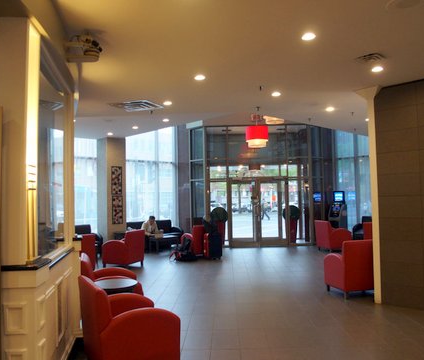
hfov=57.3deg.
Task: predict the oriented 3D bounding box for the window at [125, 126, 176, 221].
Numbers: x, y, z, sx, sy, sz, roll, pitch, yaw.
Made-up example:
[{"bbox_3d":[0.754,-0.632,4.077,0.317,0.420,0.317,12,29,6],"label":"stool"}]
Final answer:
[{"bbox_3d":[-2.034,-0.066,13.155,1.861,3.400,0.100,1,-4,-32],"label":"window"}]

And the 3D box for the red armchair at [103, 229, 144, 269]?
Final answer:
[{"bbox_3d":[-2.018,1.580,8.942,0.700,0.850,0.700,-2,-3,26],"label":"red armchair"}]

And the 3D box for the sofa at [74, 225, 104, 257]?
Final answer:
[{"bbox_3d":[-3.703,1.669,10.204,0.750,0.850,1.600,-3,-3,42],"label":"sofa"}]

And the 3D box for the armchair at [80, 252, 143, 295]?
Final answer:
[{"bbox_3d":[-1.263,1.386,4.883,0.700,0.850,0.700,0,-3,-19],"label":"armchair"}]

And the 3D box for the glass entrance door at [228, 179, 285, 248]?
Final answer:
[{"bbox_3d":[1.472,1.092,12.662,1.900,2.200,0.100,-1,-3,2],"label":"glass entrance door"}]

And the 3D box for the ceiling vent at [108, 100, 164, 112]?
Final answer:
[{"bbox_3d":[-1.256,-1.228,6.460,0.640,0.050,0.600,-2,-4,21],"label":"ceiling vent"}]

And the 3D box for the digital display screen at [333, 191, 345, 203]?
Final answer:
[{"bbox_3d":[4.274,0.567,13.100,0.390,0.400,0.100,-3,-4,33],"label":"digital display screen"}]

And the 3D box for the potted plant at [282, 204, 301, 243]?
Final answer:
[{"bbox_3d":[2.629,1.477,12.929,0.570,1.220,0.570,-1,-3,0],"label":"potted plant"}]

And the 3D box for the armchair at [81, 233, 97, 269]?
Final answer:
[{"bbox_3d":[-2.958,1.565,8.180,0.700,0.850,0.700,-3,-3,42],"label":"armchair"}]

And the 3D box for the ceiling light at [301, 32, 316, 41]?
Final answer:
[{"bbox_3d":[0.961,-1.433,3.857,0.160,0.050,0.160,-1,-3,2],"label":"ceiling light"}]

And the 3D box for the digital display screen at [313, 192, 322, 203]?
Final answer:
[{"bbox_3d":[3.614,0.599,13.300,0.350,0.360,0.100,-2,-3,14],"label":"digital display screen"}]

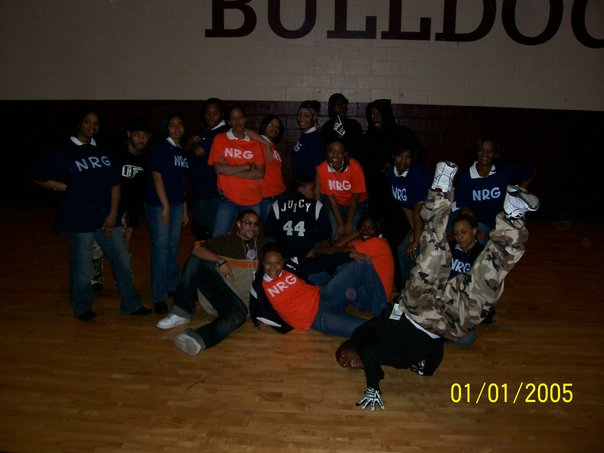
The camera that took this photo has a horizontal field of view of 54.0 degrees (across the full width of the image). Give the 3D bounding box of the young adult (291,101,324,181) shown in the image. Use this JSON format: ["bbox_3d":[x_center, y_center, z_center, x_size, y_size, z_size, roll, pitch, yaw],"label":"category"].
[{"bbox_3d":[0.073,-0.350,5.812,0.340,1.710,0.450,-8,15,-34],"label":"young adult"}]

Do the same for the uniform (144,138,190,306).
[{"bbox_3d":[-1.096,-0.038,4.834,0.400,1.330,0.270,-10,17,-41],"label":"uniform"}]

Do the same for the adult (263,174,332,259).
[{"bbox_3d":[-0.037,0.127,4.950,0.530,1.090,0.550,1,13,0],"label":"adult"}]

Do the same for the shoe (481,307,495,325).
[{"bbox_3d":[1.490,0.694,4.791,0.100,0.110,0.260,-2,13,-12],"label":"shoe"}]

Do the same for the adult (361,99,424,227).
[{"bbox_3d":[0.832,-0.309,5.514,0.560,1.720,0.360,4,13,12],"label":"adult"}]

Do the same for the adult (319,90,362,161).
[{"bbox_3d":[0.409,-0.463,6.144,0.500,1.800,0.360,2,13,5],"label":"adult"}]

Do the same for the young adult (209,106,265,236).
[{"bbox_3d":[-0.604,-0.263,5.475,0.520,1.660,0.360,0,13,-5],"label":"young adult"}]

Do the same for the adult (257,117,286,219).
[{"bbox_3d":[-0.307,-0.199,5.287,0.420,1.570,0.280,-5,14,-24],"label":"adult"}]

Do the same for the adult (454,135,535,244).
[{"bbox_3d":[1.544,-0.012,4.861,0.600,1.450,0.460,1,13,0],"label":"adult"}]

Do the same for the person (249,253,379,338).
[{"bbox_3d":[0.127,0.497,4.551,1.000,0.550,0.520,-1,13,-10],"label":"person"}]

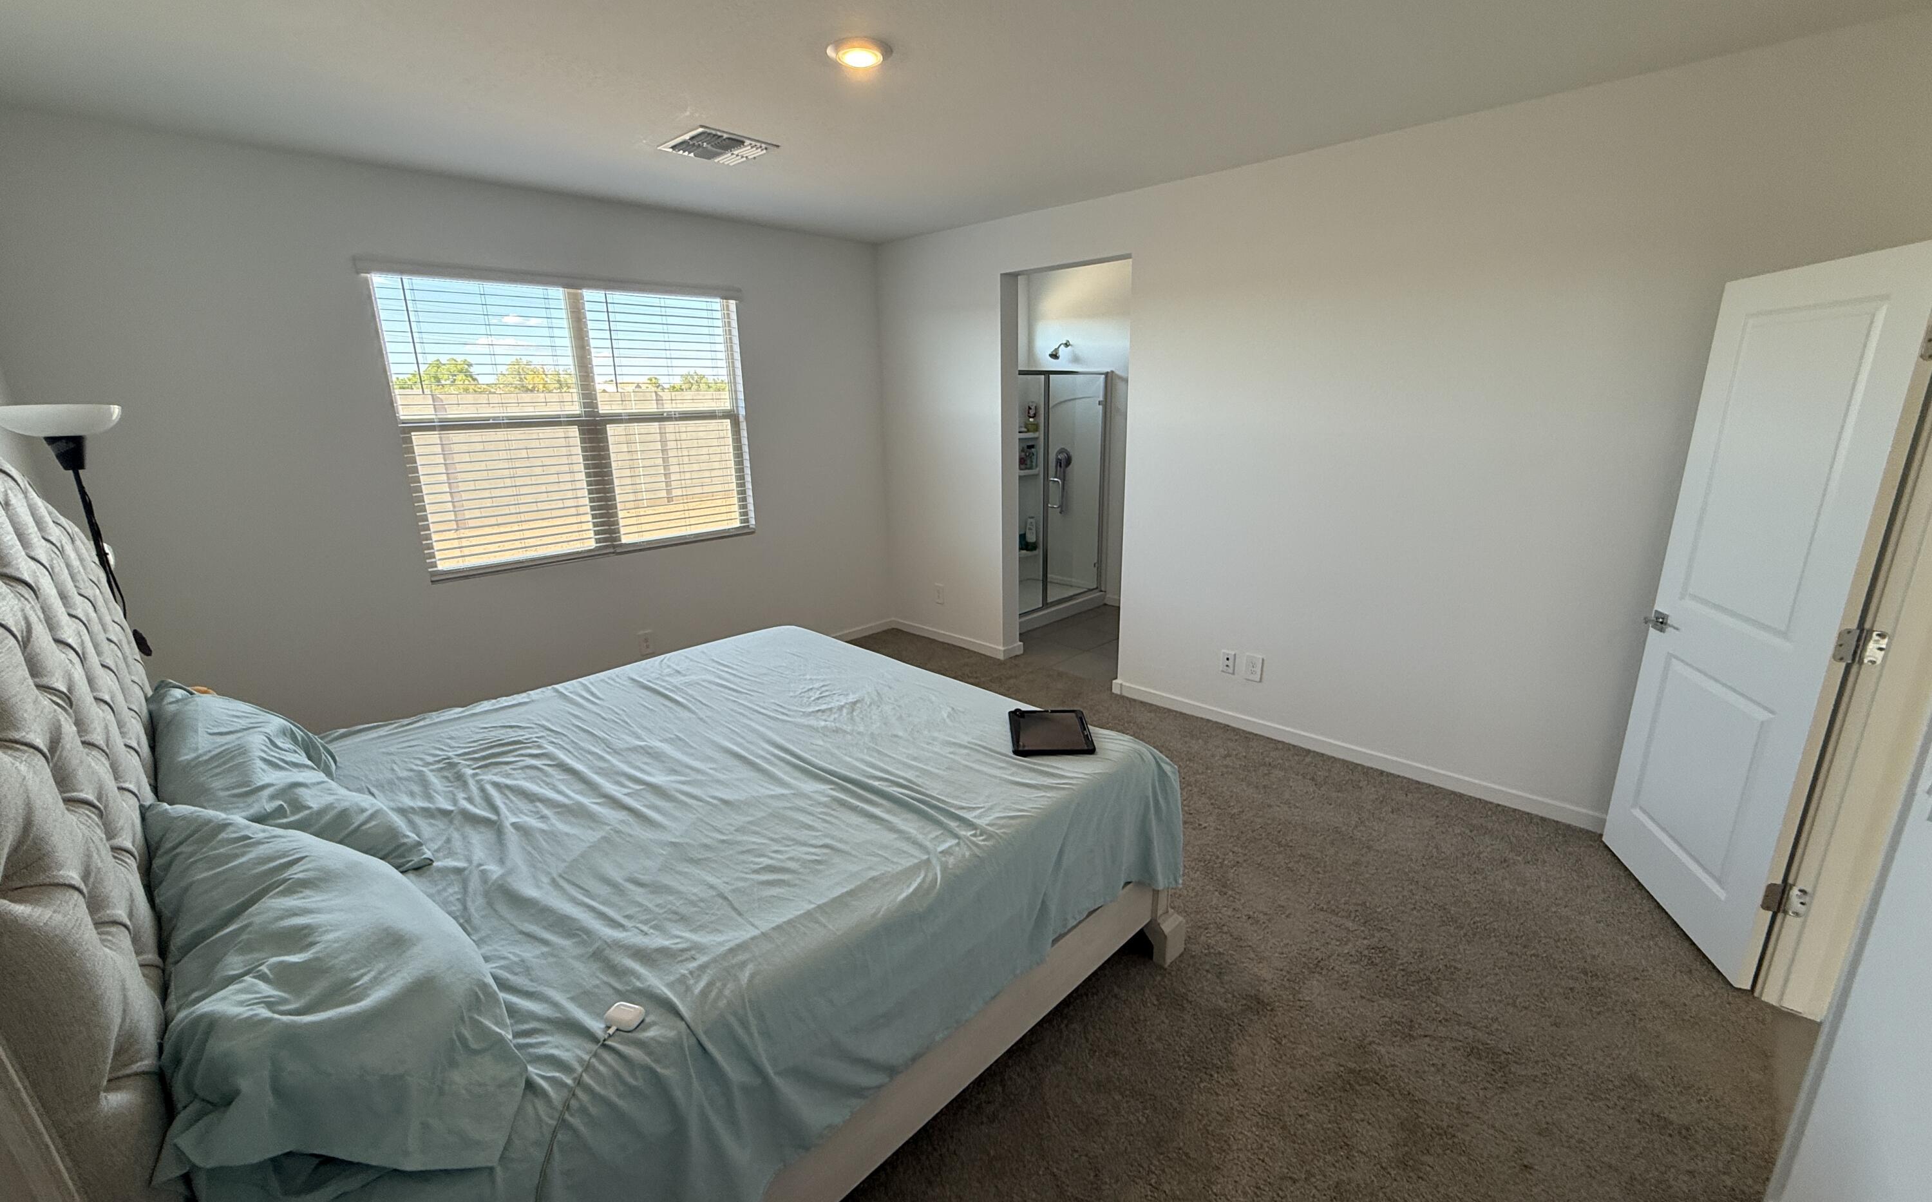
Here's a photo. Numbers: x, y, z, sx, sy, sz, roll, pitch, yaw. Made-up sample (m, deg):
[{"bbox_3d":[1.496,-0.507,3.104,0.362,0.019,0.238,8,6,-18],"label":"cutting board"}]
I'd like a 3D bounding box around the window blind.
[{"bbox_3d":[-2.000,-0.962,4.237,0.100,1.420,1.810,13,20,42],"label":"window blind"}]

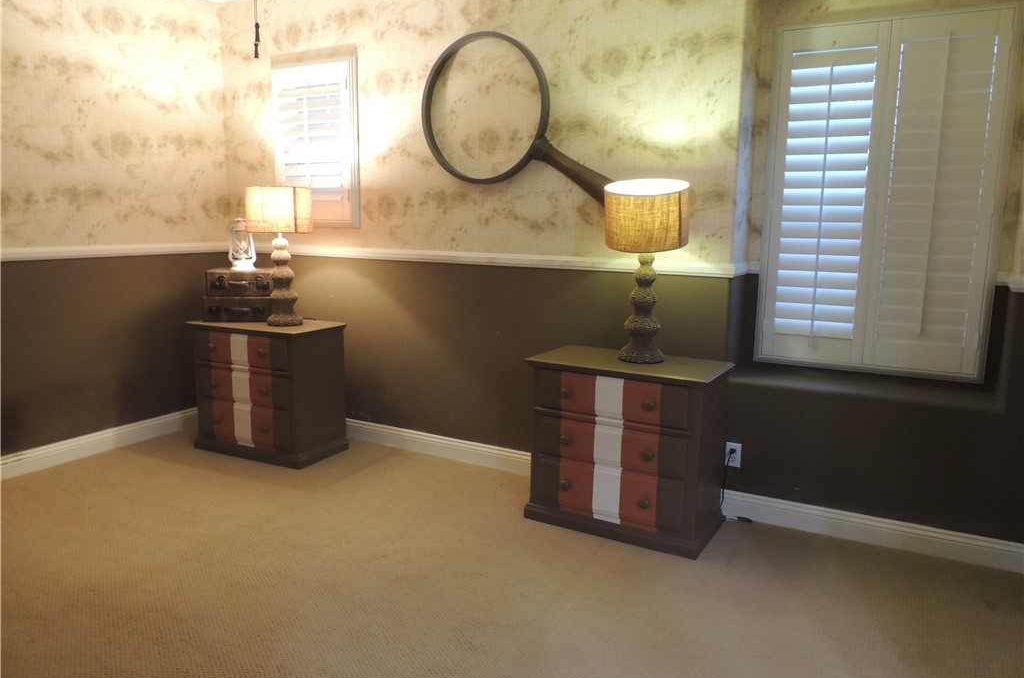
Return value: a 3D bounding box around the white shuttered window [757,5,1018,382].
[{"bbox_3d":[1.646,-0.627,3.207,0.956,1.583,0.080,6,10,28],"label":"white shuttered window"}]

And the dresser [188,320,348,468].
[{"bbox_3d":[-1.460,0.289,4.273,0.837,0.763,0.457,5,10,25],"label":"dresser"}]

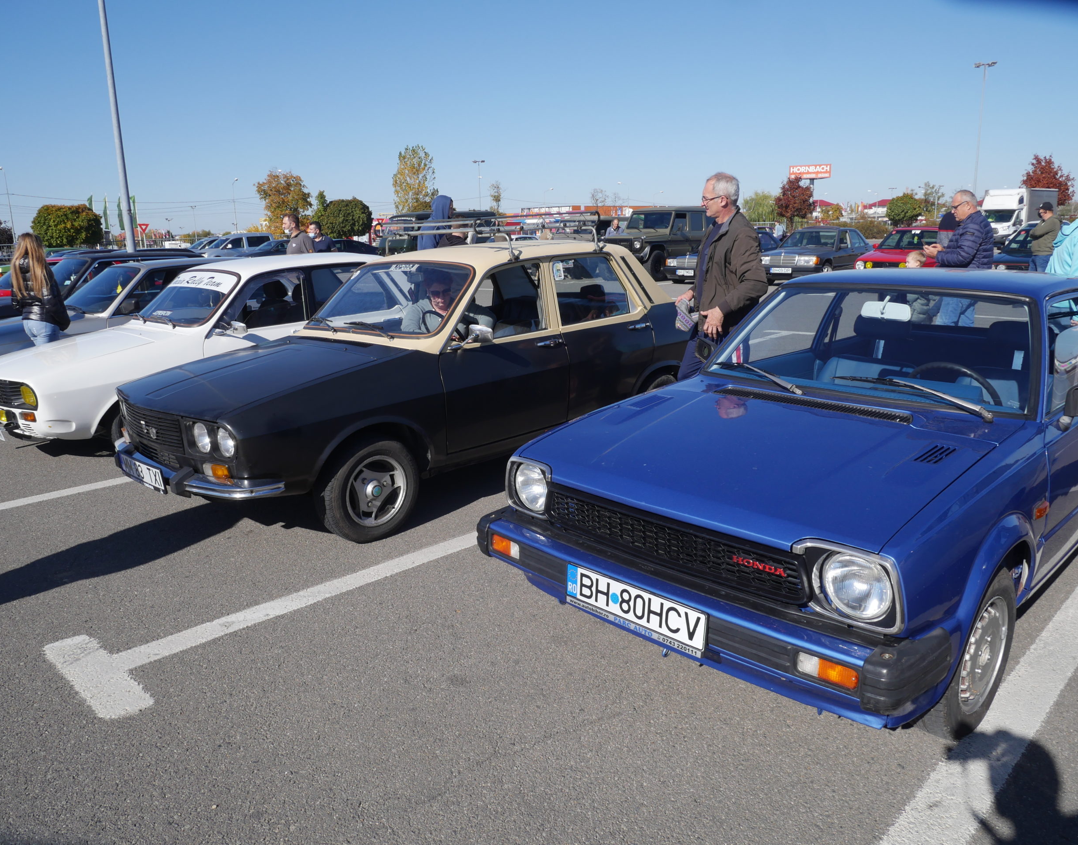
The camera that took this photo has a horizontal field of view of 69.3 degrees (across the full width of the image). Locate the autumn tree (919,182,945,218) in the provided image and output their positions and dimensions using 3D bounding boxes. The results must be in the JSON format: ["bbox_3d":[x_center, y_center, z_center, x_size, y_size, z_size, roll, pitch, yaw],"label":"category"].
[{"bbox_3d":[42.826,-23.278,85.711,3.600,6.076,3.600,-1,14,0],"label":"autumn tree"}]

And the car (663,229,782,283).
[{"bbox_3d":[5.312,-4.643,21.799,1.690,1.390,4.430,11,18,42],"label":"car"}]

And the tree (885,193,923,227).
[{"bbox_3d":[34.420,-19.417,73.649,3.186,3.977,3.186,5,15,24],"label":"tree"}]

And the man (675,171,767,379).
[{"bbox_3d":[1.010,-0.472,4.404,0.430,1.790,0.550,-6,14,-19],"label":"man"}]

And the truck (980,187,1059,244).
[{"bbox_3d":[25.825,-11.040,42.562,6.100,3.200,2.150,-11,16,-39],"label":"truck"}]

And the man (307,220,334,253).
[{"bbox_3d":[-3.018,-1.931,10.989,0.360,1.750,0.520,-11,16,-37],"label":"man"}]

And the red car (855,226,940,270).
[{"bbox_3d":[8.920,-3.838,18.263,1.680,1.410,4.000,12,19,43],"label":"red car"}]

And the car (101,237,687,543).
[{"bbox_3d":[-0.399,-0.434,5.135,1.640,1.440,4.340,12,19,43],"label":"car"}]

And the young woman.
[{"bbox_3d":[-4.232,-0.810,6.776,0.520,1.630,0.420,-2,13,-6],"label":"young woman"}]

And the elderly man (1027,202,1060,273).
[{"bbox_3d":[8.087,-2.612,12.578,0.460,1.770,0.540,3,15,17],"label":"elderly man"}]

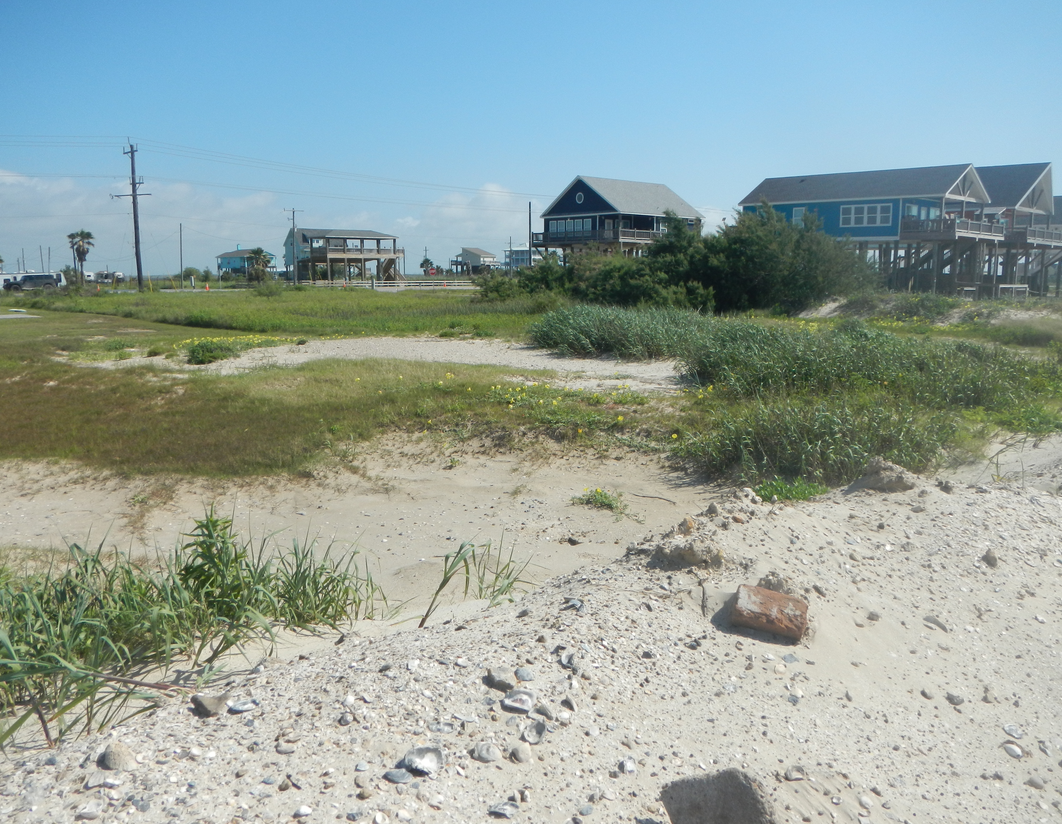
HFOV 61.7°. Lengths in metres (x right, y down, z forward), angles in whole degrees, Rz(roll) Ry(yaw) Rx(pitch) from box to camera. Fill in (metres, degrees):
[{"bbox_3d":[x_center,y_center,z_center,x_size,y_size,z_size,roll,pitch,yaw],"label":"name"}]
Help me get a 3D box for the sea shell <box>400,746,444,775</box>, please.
[{"bbox_3d":[-0.218,0.705,1.800,0.080,0.030,0.062,0,9,0],"label":"sea shell"}]

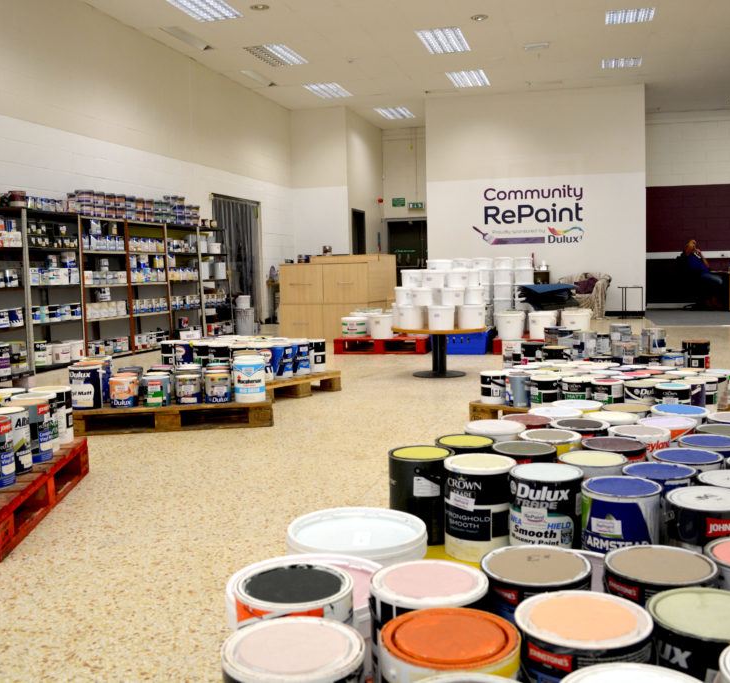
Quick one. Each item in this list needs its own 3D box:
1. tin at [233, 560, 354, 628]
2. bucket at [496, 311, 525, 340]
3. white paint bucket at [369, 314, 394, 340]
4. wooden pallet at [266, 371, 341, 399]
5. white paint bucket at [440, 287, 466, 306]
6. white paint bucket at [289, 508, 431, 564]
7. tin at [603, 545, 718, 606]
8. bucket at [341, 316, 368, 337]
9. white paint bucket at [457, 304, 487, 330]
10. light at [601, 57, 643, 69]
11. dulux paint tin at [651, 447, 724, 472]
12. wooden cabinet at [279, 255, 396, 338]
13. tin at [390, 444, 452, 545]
[{"bbox_3d":[-0.111,0.507,1.253,0.183,0.230,0.183,-1,5,-6],"label":"tin"},{"bbox_3d":[1.541,-0.165,8.178,0.318,0.287,0.318,0,6,11],"label":"bucket"},{"bbox_3d":[0.195,-0.158,8.640,0.270,0.265,0.270,0,5,1],"label":"white paint bucket"},{"bbox_3d":[-0.893,0.304,5.973,1.200,0.144,0.800,4,7,42],"label":"wooden pallet"},{"bbox_3d":[0.761,-0.382,6.620,0.200,0.160,0.200,0,5,7],"label":"white paint bucket"},{"bbox_3d":[-0.016,0.552,1.714,0.309,0.285,0.309,-1,5,-1],"label":"white paint bucket"},{"bbox_3d":[0.512,0.498,1.339,0.183,0.230,0.183,1,6,21],"label":"tin"},{"bbox_3d":[-0.118,-0.161,8.830,0.295,0.230,0.295,-1,5,0],"label":"bucket"},{"bbox_3d":[0.930,-0.226,6.690,0.234,0.208,0.234,-1,5,0],"label":"white paint bucket"},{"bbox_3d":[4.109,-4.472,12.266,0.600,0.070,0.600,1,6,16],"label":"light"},{"bbox_3d":[0.907,0.435,2.162,0.183,0.230,0.183,2,6,23],"label":"dulux paint tin"},{"bbox_3d":[-0.344,-0.598,10.387,1.252,1.125,1.067,1,6,21],"label":"wooden cabinet"},{"bbox_3d":[0.160,0.426,2.146,0.185,0.233,0.185,0,6,7],"label":"tin"}]

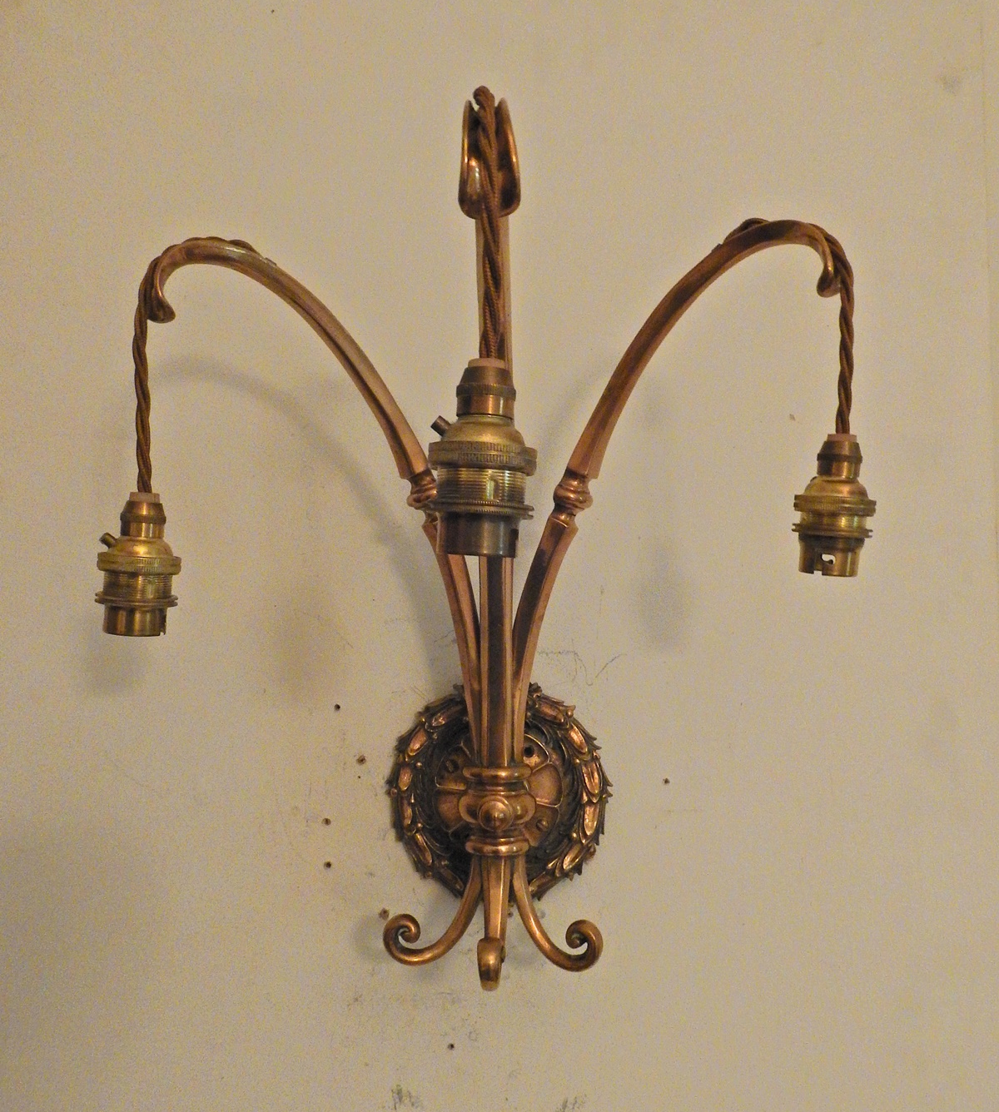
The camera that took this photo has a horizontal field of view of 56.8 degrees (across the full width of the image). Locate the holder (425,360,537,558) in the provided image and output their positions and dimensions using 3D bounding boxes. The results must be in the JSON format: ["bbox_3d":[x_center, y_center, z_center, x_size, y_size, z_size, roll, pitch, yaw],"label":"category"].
[{"bbox_3d":[-0.006,-0.031,0.297,0.035,0.063,0.035,3,2,0],"label":"holder"}]

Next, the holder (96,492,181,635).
[{"bbox_3d":[-0.161,0.004,0.413,0.035,0.063,0.035,5,2,0],"label":"holder"}]

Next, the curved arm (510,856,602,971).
[{"bbox_3d":[0.027,0.173,0.447,0.045,0.055,0.011,4,2,17],"label":"curved arm"}]

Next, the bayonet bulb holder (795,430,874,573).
[{"bbox_3d":[0.151,-0.023,0.416,0.035,0.063,0.035,5,2,0],"label":"bayonet bulb holder"}]

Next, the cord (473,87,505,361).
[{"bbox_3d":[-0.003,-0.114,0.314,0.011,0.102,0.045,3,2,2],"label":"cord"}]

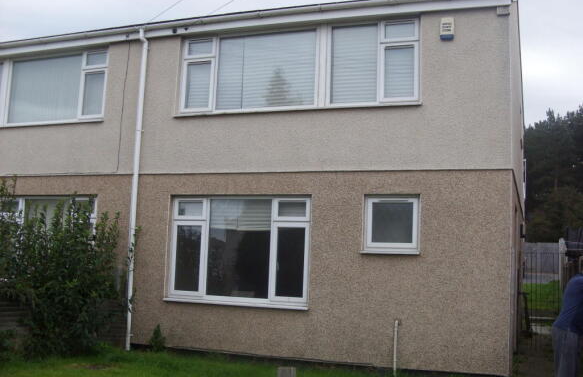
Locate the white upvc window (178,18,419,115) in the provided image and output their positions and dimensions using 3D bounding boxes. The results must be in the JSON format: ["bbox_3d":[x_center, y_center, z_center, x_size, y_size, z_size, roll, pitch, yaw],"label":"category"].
[{"bbox_3d":[0.011,-1.762,9.574,3.798,1.279,0.150,0,-7,20],"label":"white upvc window"}]

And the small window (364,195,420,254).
[{"bbox_3d":[1.379,0.501,8.801,0.770,0.818,0.150,0,-7,20],"label":"small window"}]

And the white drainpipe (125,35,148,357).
[{"bbox_3d":[-2.489,-0.050,10.091,0.090,5.107,0.200,0,-7,20],"label":"white drainpipe"}]

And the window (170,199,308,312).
[{"bbox_3d":[-0.806,0.922,9.539,2.262,1.623,0.150,0,-7,20],"label":"window"}]

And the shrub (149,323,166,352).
[{"bbox_3d":[-2.000,2.255,9.588,0.220,0.390,0.210,2,-6,0],"label":"shrub"}]

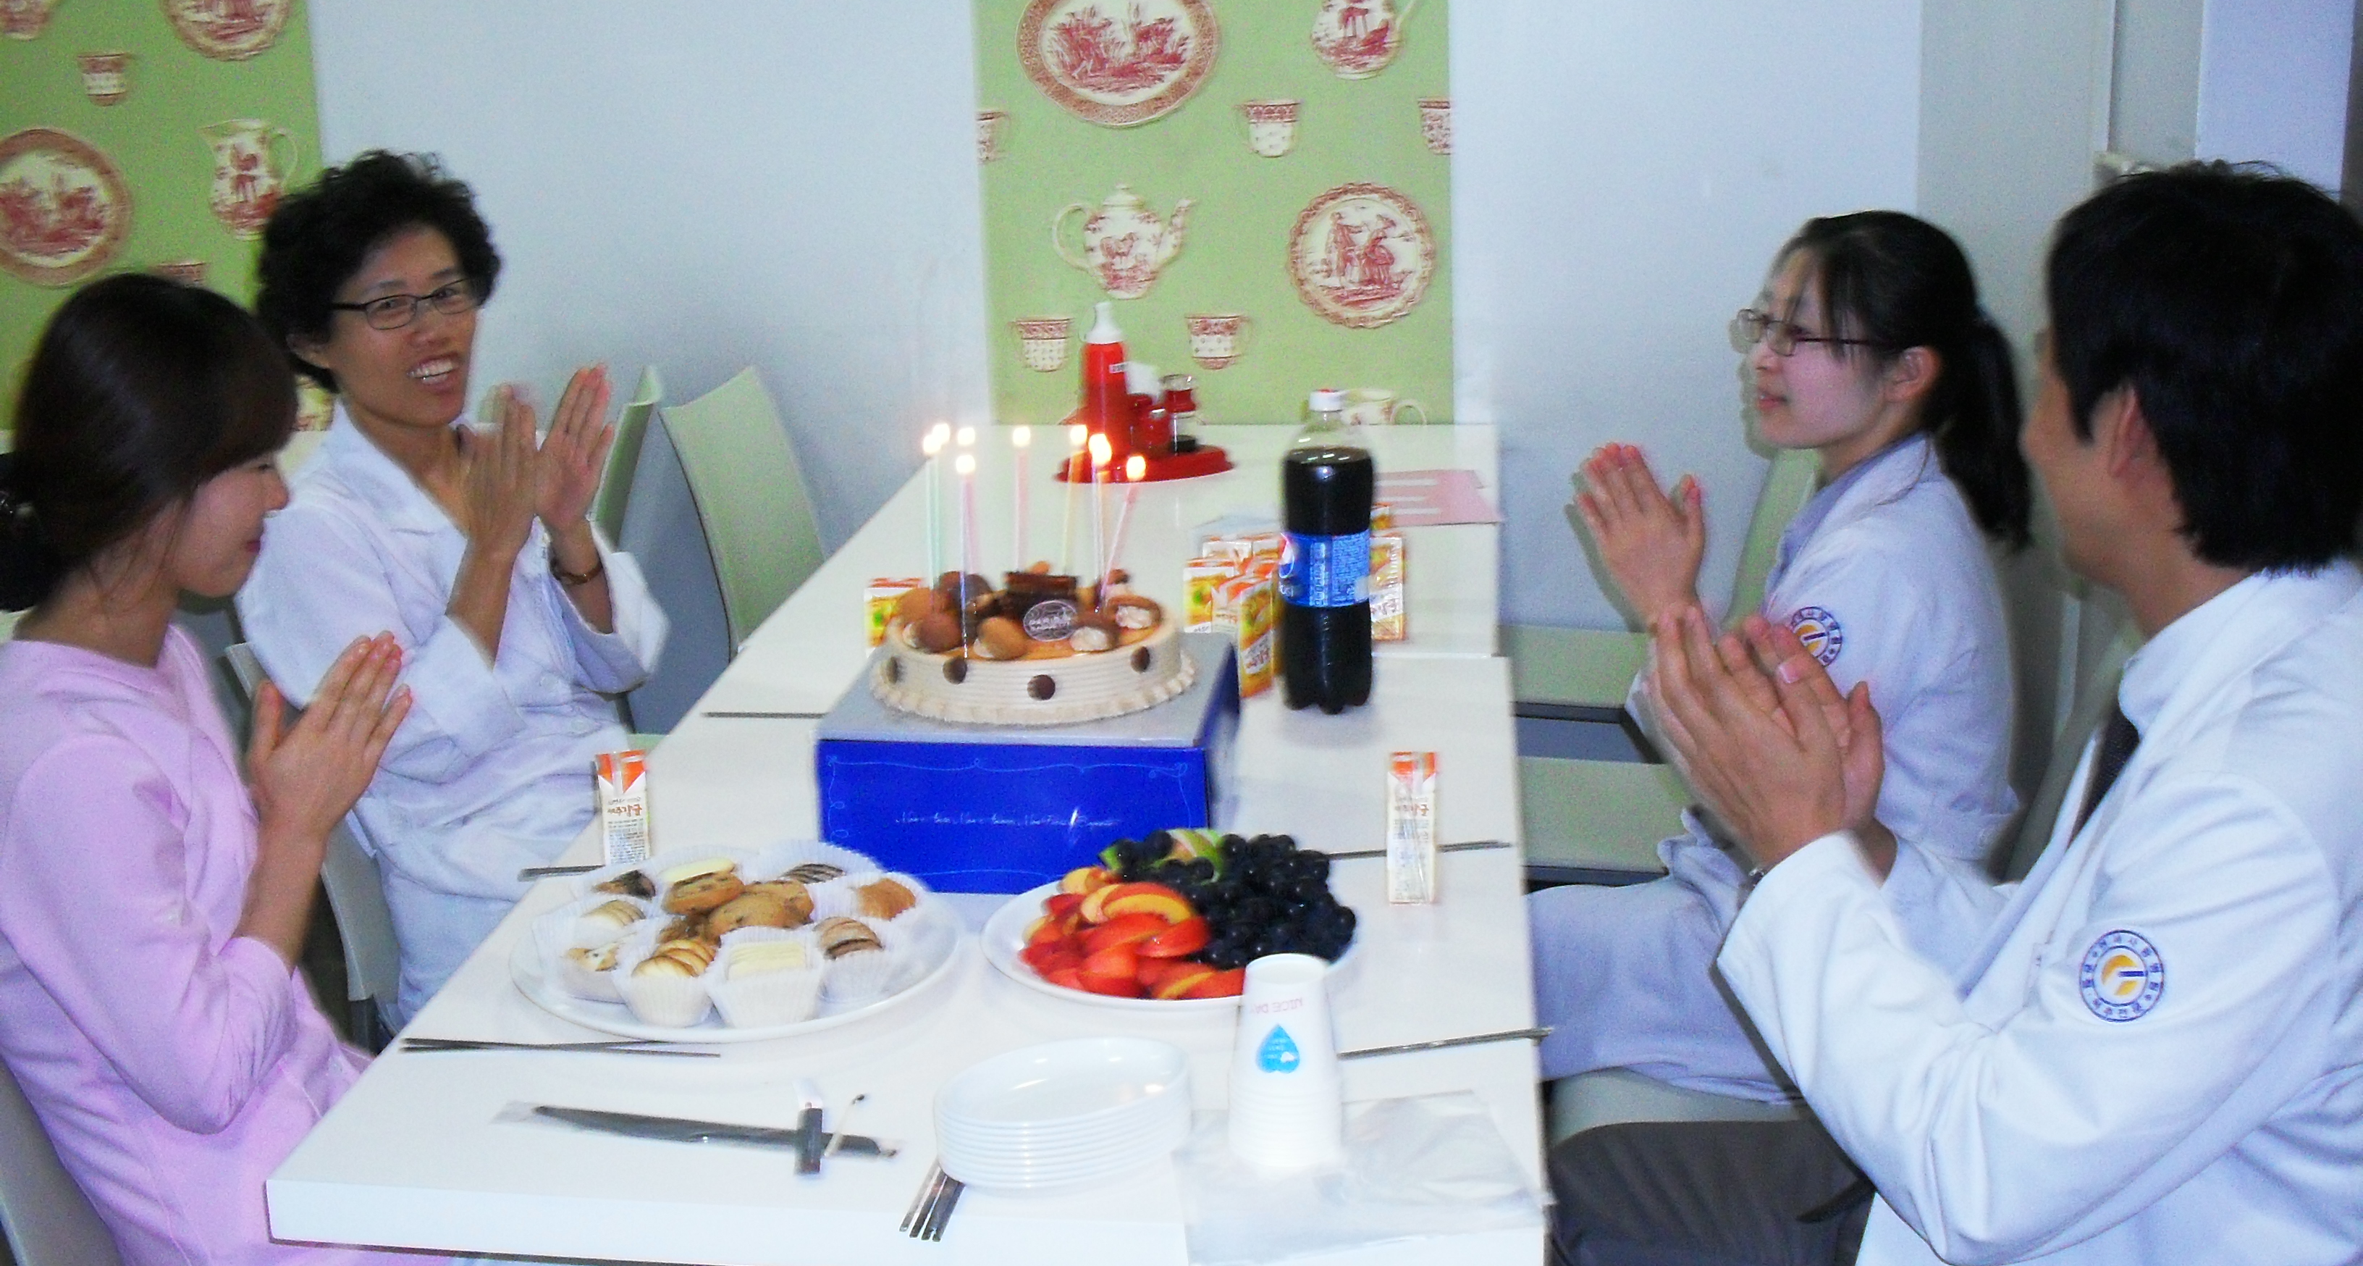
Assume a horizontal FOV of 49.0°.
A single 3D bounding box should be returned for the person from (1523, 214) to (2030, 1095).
[{"bbox_3d":[0.448,0.209,2.481,0.720,1.220,0.470,-1,17,3],"label":"person"}]

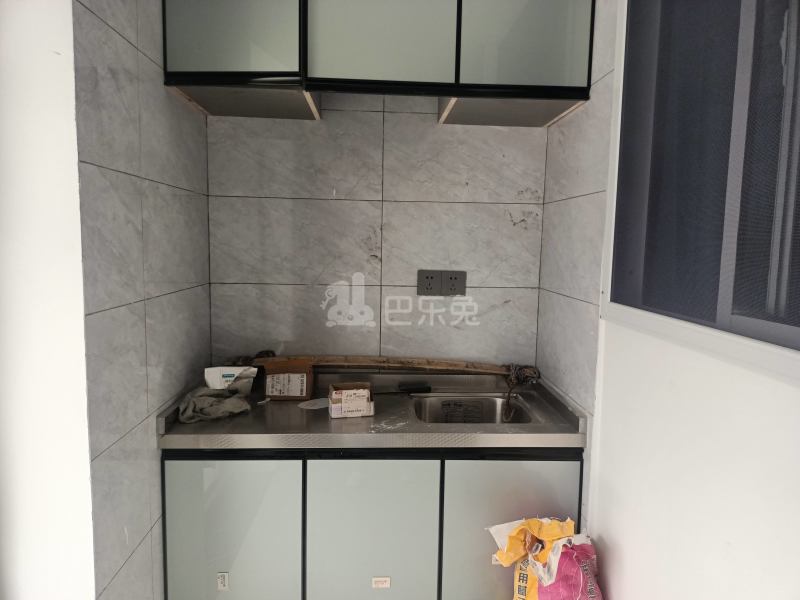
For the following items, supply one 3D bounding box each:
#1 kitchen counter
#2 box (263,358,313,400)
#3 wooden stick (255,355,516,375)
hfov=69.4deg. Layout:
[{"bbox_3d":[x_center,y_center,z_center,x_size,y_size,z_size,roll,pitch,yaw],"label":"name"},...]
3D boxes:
[{"bbox_3d":[-0.074,0.338,1.831,1.170,0.091,0.500,1,6,-3],"label":"kitchen counter"},{"bbox_3d":[-0.377,0.276,1.955,0.143,0.108,0.095,1,6,-3],"label":"box"},{"bbox_3d":[-0.057,0.226,2.044,0.930,0.050,0.032,2,6,-3],"label":"wooden stick"}]

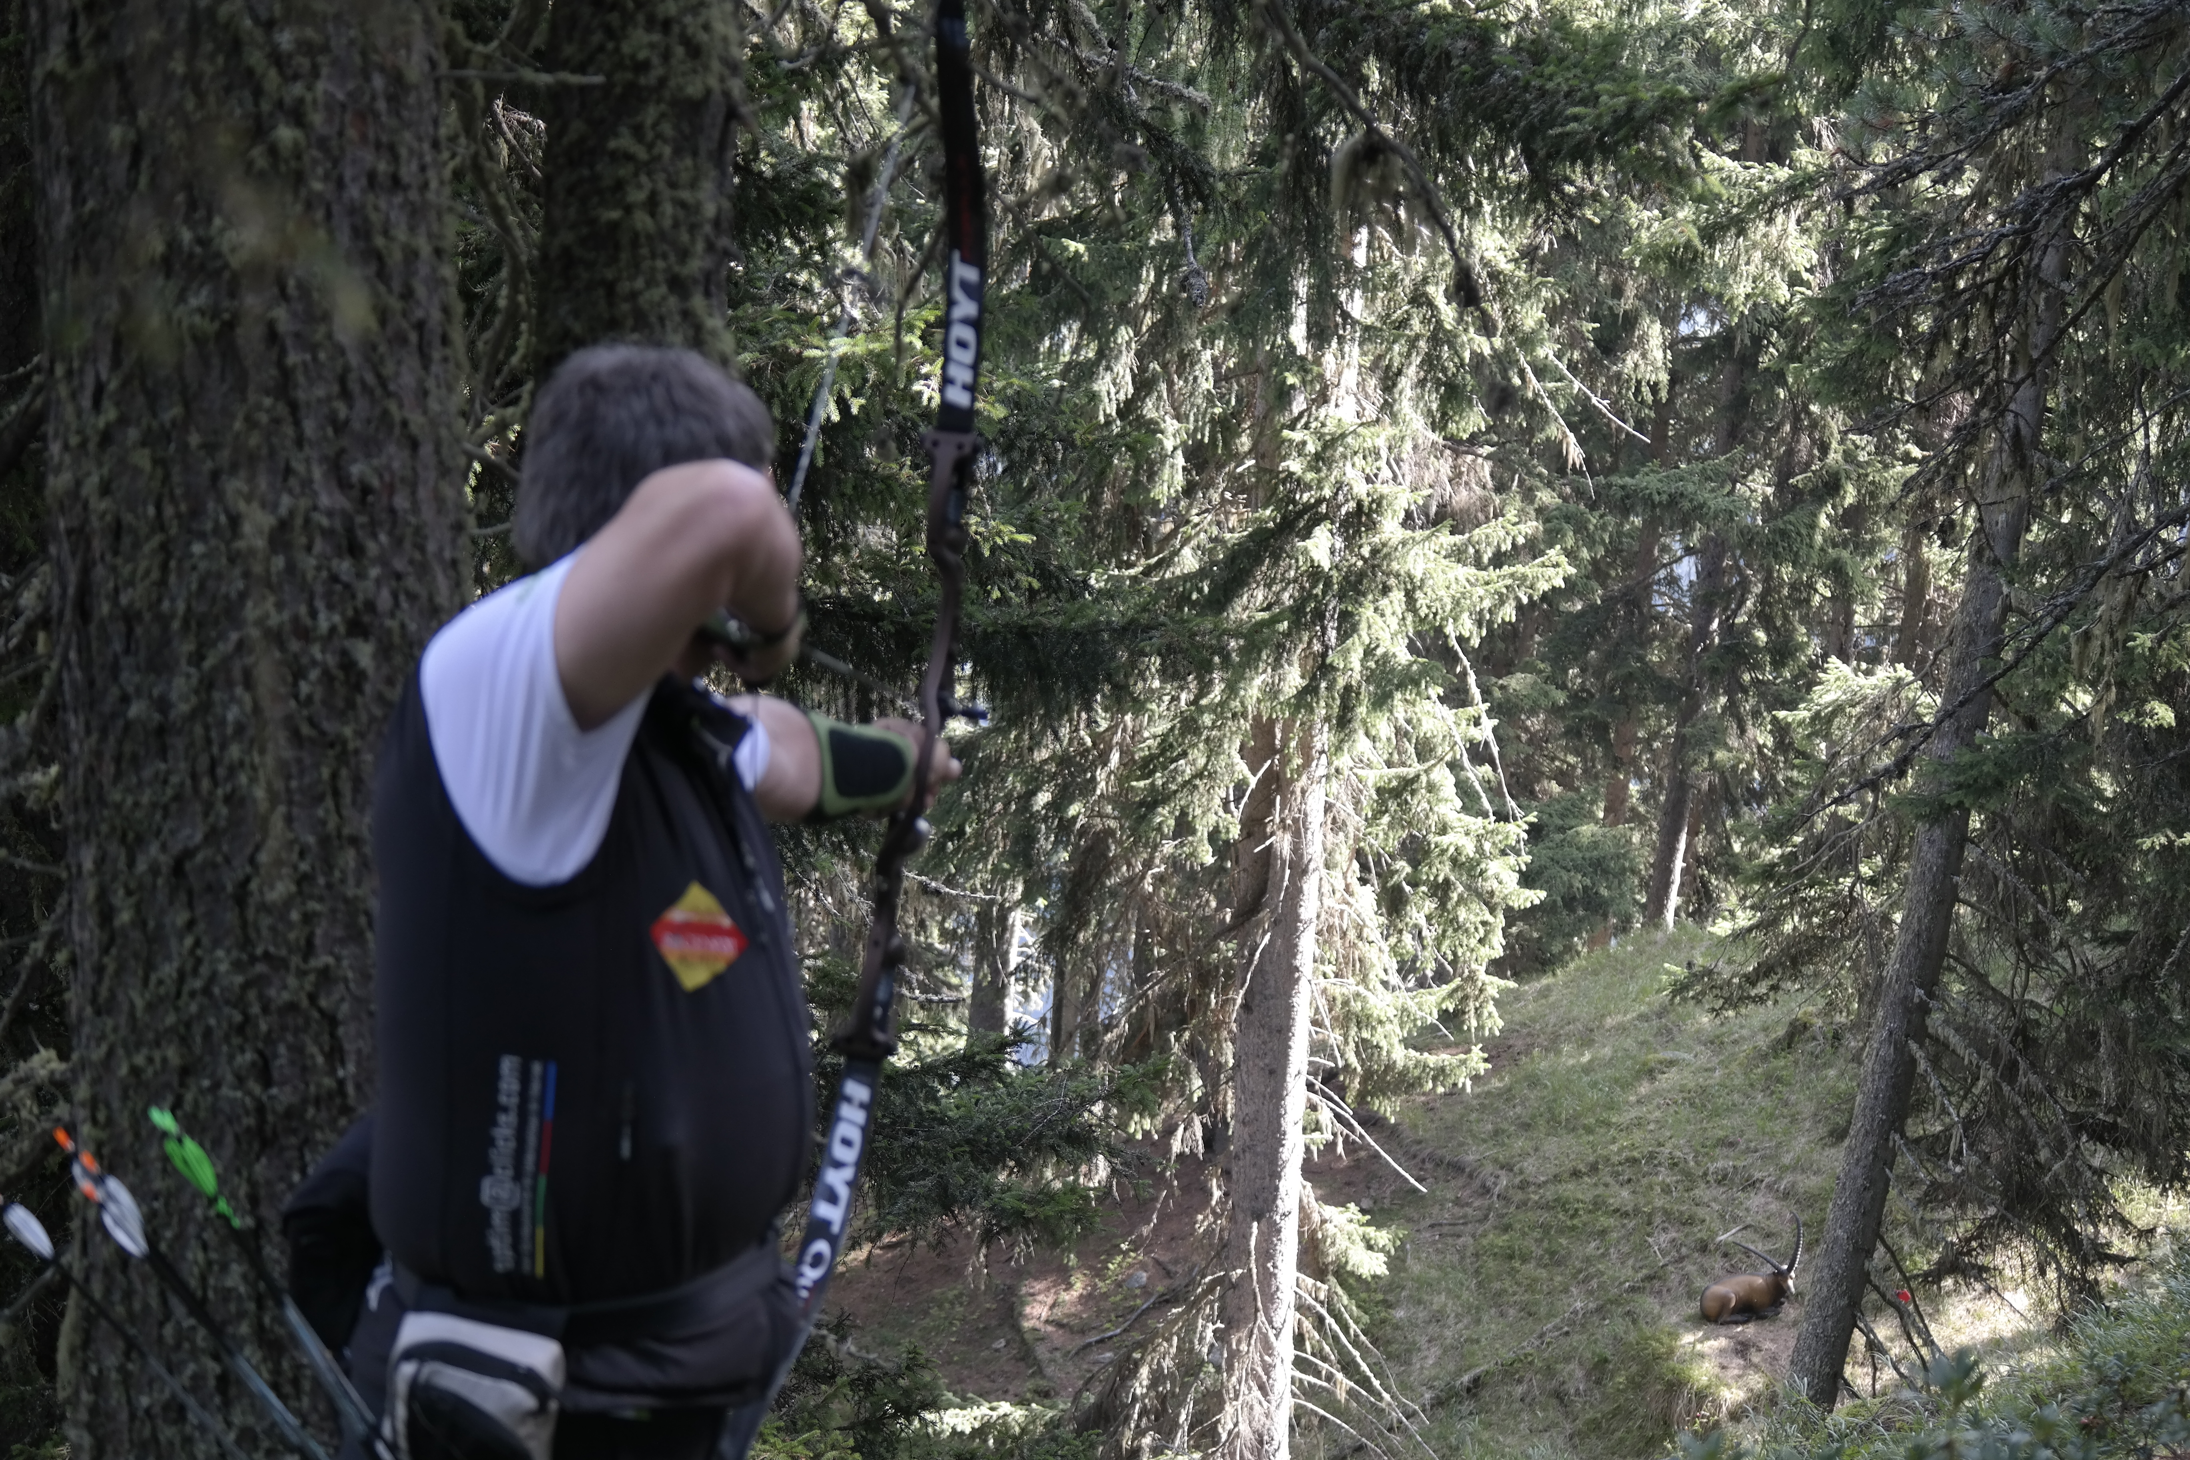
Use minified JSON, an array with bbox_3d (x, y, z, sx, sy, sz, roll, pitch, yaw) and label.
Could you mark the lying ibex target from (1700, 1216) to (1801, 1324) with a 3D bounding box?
[{"bbox_3d":[5.729,4.735,41.000,0.950,0.860,0.550,0,3,-24],"label":"lying ibex target"}]

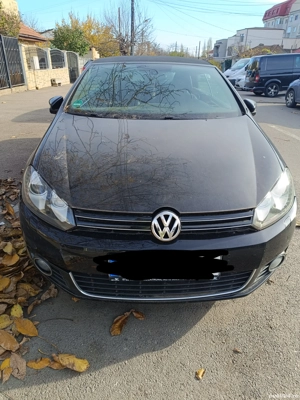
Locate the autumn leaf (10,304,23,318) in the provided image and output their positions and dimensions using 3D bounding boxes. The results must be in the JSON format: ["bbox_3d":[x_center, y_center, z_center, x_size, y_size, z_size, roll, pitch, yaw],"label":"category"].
[{"bbox_3d":[-0.758,0.633,1.578,0.102,0.025,0.063,19,31,34],"label":"autumn leaf"}]

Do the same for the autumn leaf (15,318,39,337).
[{"bbox_3d":[-0.689,0.705,1.543,0.193,0.025,0.074,16,29,29],"label":"autumn leaf"}]

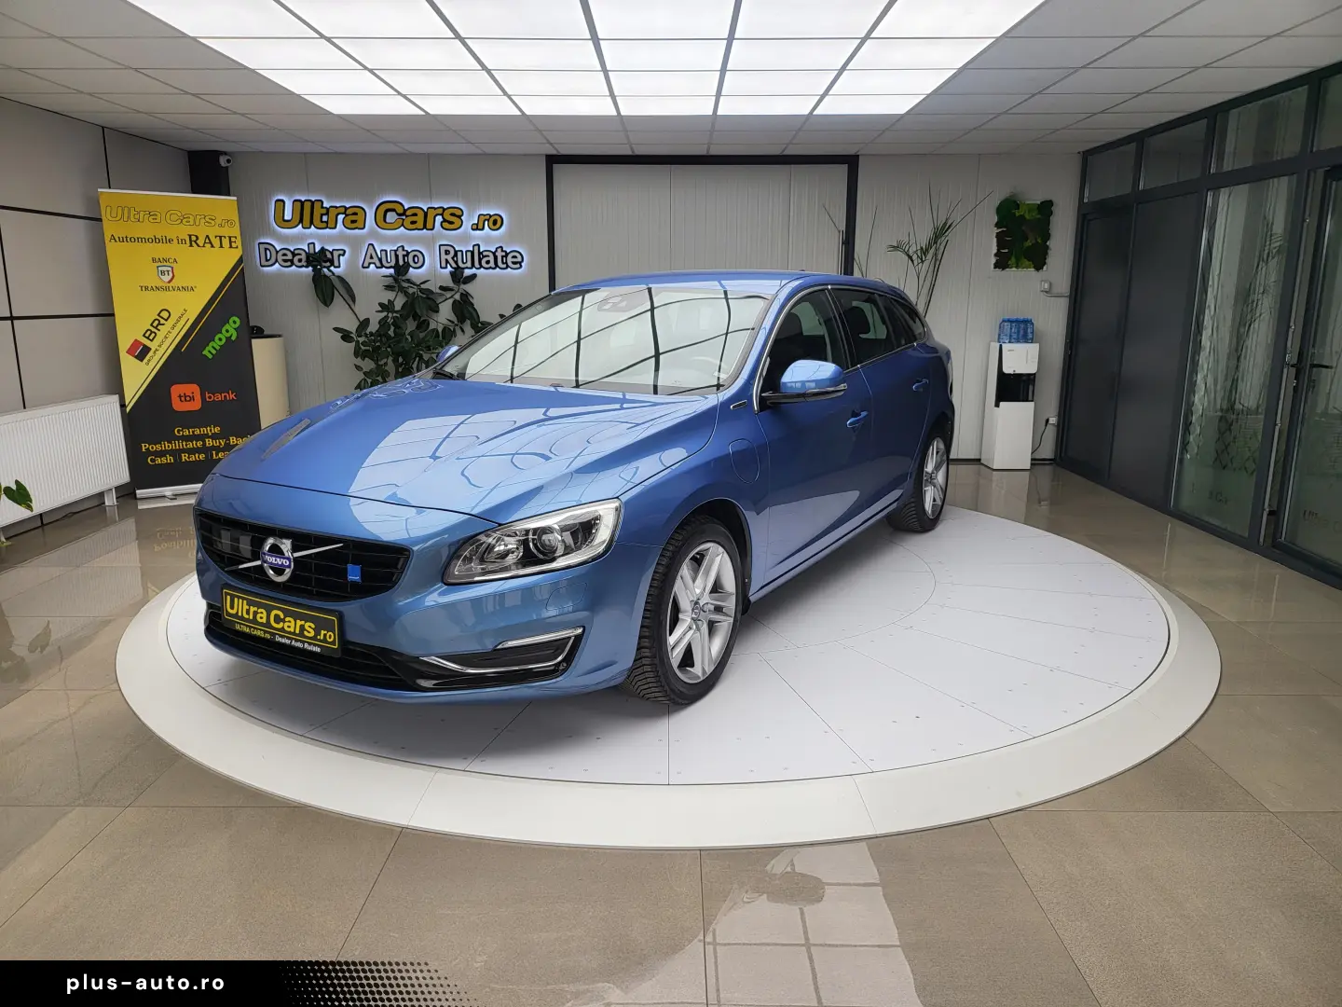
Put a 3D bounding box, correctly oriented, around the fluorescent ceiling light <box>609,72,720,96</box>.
[{"bbox_3d":[-0.029,-2.298,5.058,0.591,0.051,0.596,0,13,0],"label":"fluorescent ceiling light"}]

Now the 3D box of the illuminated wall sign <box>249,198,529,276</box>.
[{"bbox_3d":[-2.326,-2.229,7.736,2.223,0.579,0.071,0,13,0],"label":"illuminated wall sign"}]

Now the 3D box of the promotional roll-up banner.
[{"bbox_3d":[-3.411,-1.095,6.567,0.850,2.071,0.202,-8,15,-32],"label":"promotional roll-up banner"}]

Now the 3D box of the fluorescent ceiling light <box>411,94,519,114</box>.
[{"bbox_3d":[-1.236,-2.434,5.657,0.591,0.051,0.596,0,13,0],"label":"fluorescent ceiling light"}]

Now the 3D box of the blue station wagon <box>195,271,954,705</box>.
[{"bbox_3d":[0.047,-0.408,4.674,1.950,1.484,4.635,8,15,31],"label":"blue station wagon"}]

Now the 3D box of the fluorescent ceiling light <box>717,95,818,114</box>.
[{"bbox_3d":[0.582,-2.428,5.645,0.591,0.051,0.596,0,13,0],"label":"fluorescent ceiling light"}]

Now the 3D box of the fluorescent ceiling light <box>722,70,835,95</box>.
[{"bbox_3d":[0.577,-2.296,5.054,0.591,0.051,0.596,0,13,0],"label":"fluorescent ceiling light"}]

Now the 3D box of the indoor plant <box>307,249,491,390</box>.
[{"bbox_3d":[-2.047,-1.101,7.353,1.450,1.780,1.150,0,13,0],"label":"indoor plant"}]

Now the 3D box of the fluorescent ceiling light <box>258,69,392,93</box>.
[{"bbox_3d":[-1.832,-2.280,5.017,0.600,0.050,0.600,0,13,0],"label":"fluorescent ceiling light"}]

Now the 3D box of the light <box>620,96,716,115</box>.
[{"bbox_3d":[-0.028,-2.406,5.590,0.600,0.050,0.600,0,13,0],"label":"light"}]

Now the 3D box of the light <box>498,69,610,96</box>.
[{"bbox_3d":[-0.635,-2.300,5.062,0.591,0.051,0.596,0,13,0],"label":"light"}]

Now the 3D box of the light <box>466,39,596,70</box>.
[{"bbox_3d":[-0.639,-2.167,4.470,0.591,0.051,0.596,0,13,0],"label":"light"}]

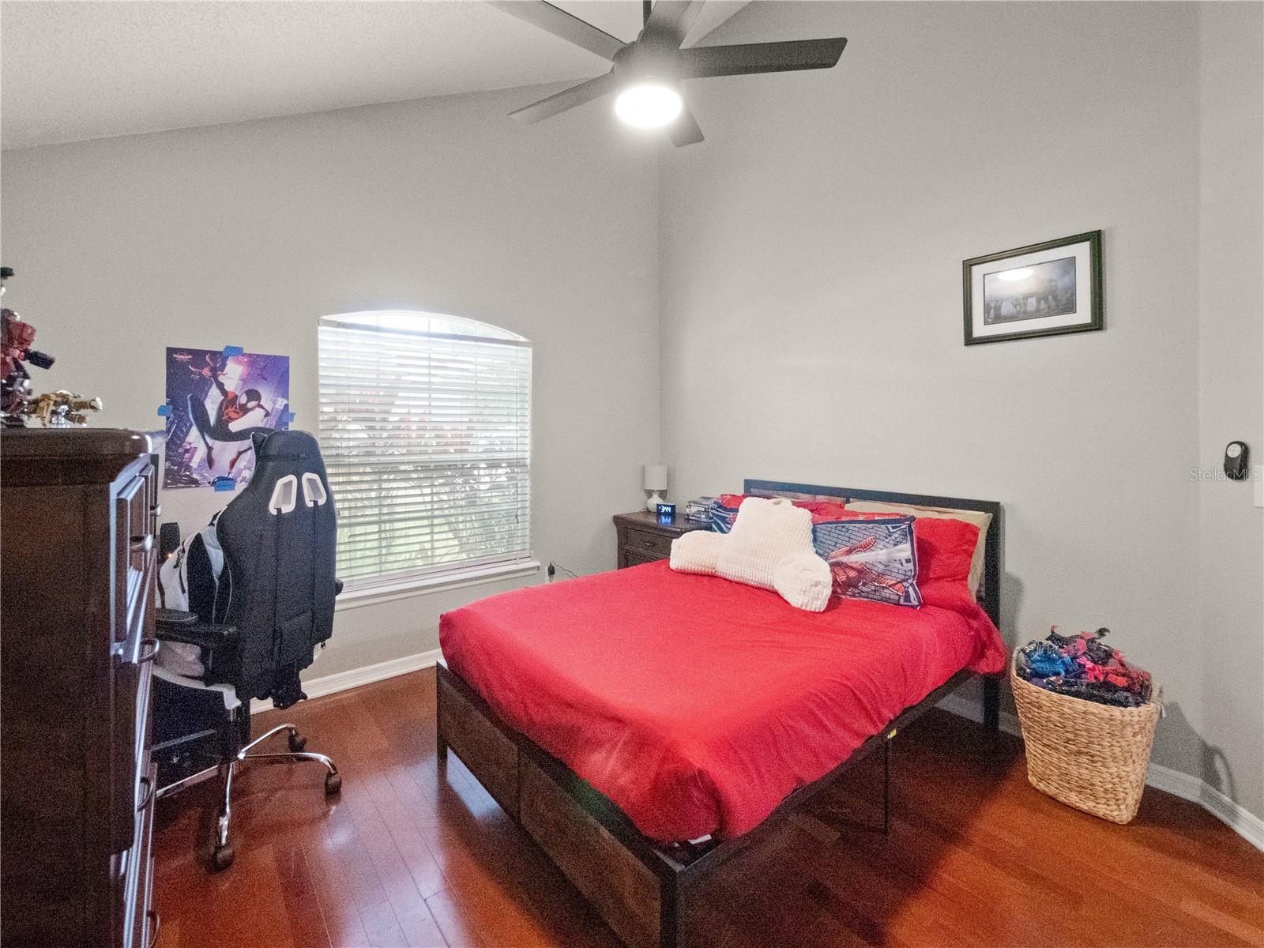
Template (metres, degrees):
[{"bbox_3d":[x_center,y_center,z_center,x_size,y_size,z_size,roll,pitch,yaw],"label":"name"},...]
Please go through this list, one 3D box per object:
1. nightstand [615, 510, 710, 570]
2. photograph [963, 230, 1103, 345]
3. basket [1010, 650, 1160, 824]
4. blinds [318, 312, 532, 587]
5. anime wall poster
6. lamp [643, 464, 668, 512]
[{"bbox_3d":[0.272,0.681,3.607,0.450,0.720,0.680,-3,4,-41],"label":"nightstand"},{"bbox_3d":[1.710,-0.783,2.209,0.030,0.394,0.488,-3,4,-41],"label":"photograph"},{"bbox_3d":[1.699,0.999,1.917,0.310,0.440,0.400,-3,4,-41],"label":"basket"},{"bbox_3d":[-1.163,-0.167,3.034,1.190,1.553,0.120,-3,4,-36],"label":"blinds"},{"bbox_3d":[-1.904,-0.258,2.451,0.461,0.642,0.012,-3,4,-36],"label":"anime wall poster"},{"bbox_3d":[0.176,0.126,3.767,0.175,0.350,0.175,0,3,0],"label":"lamp"}]

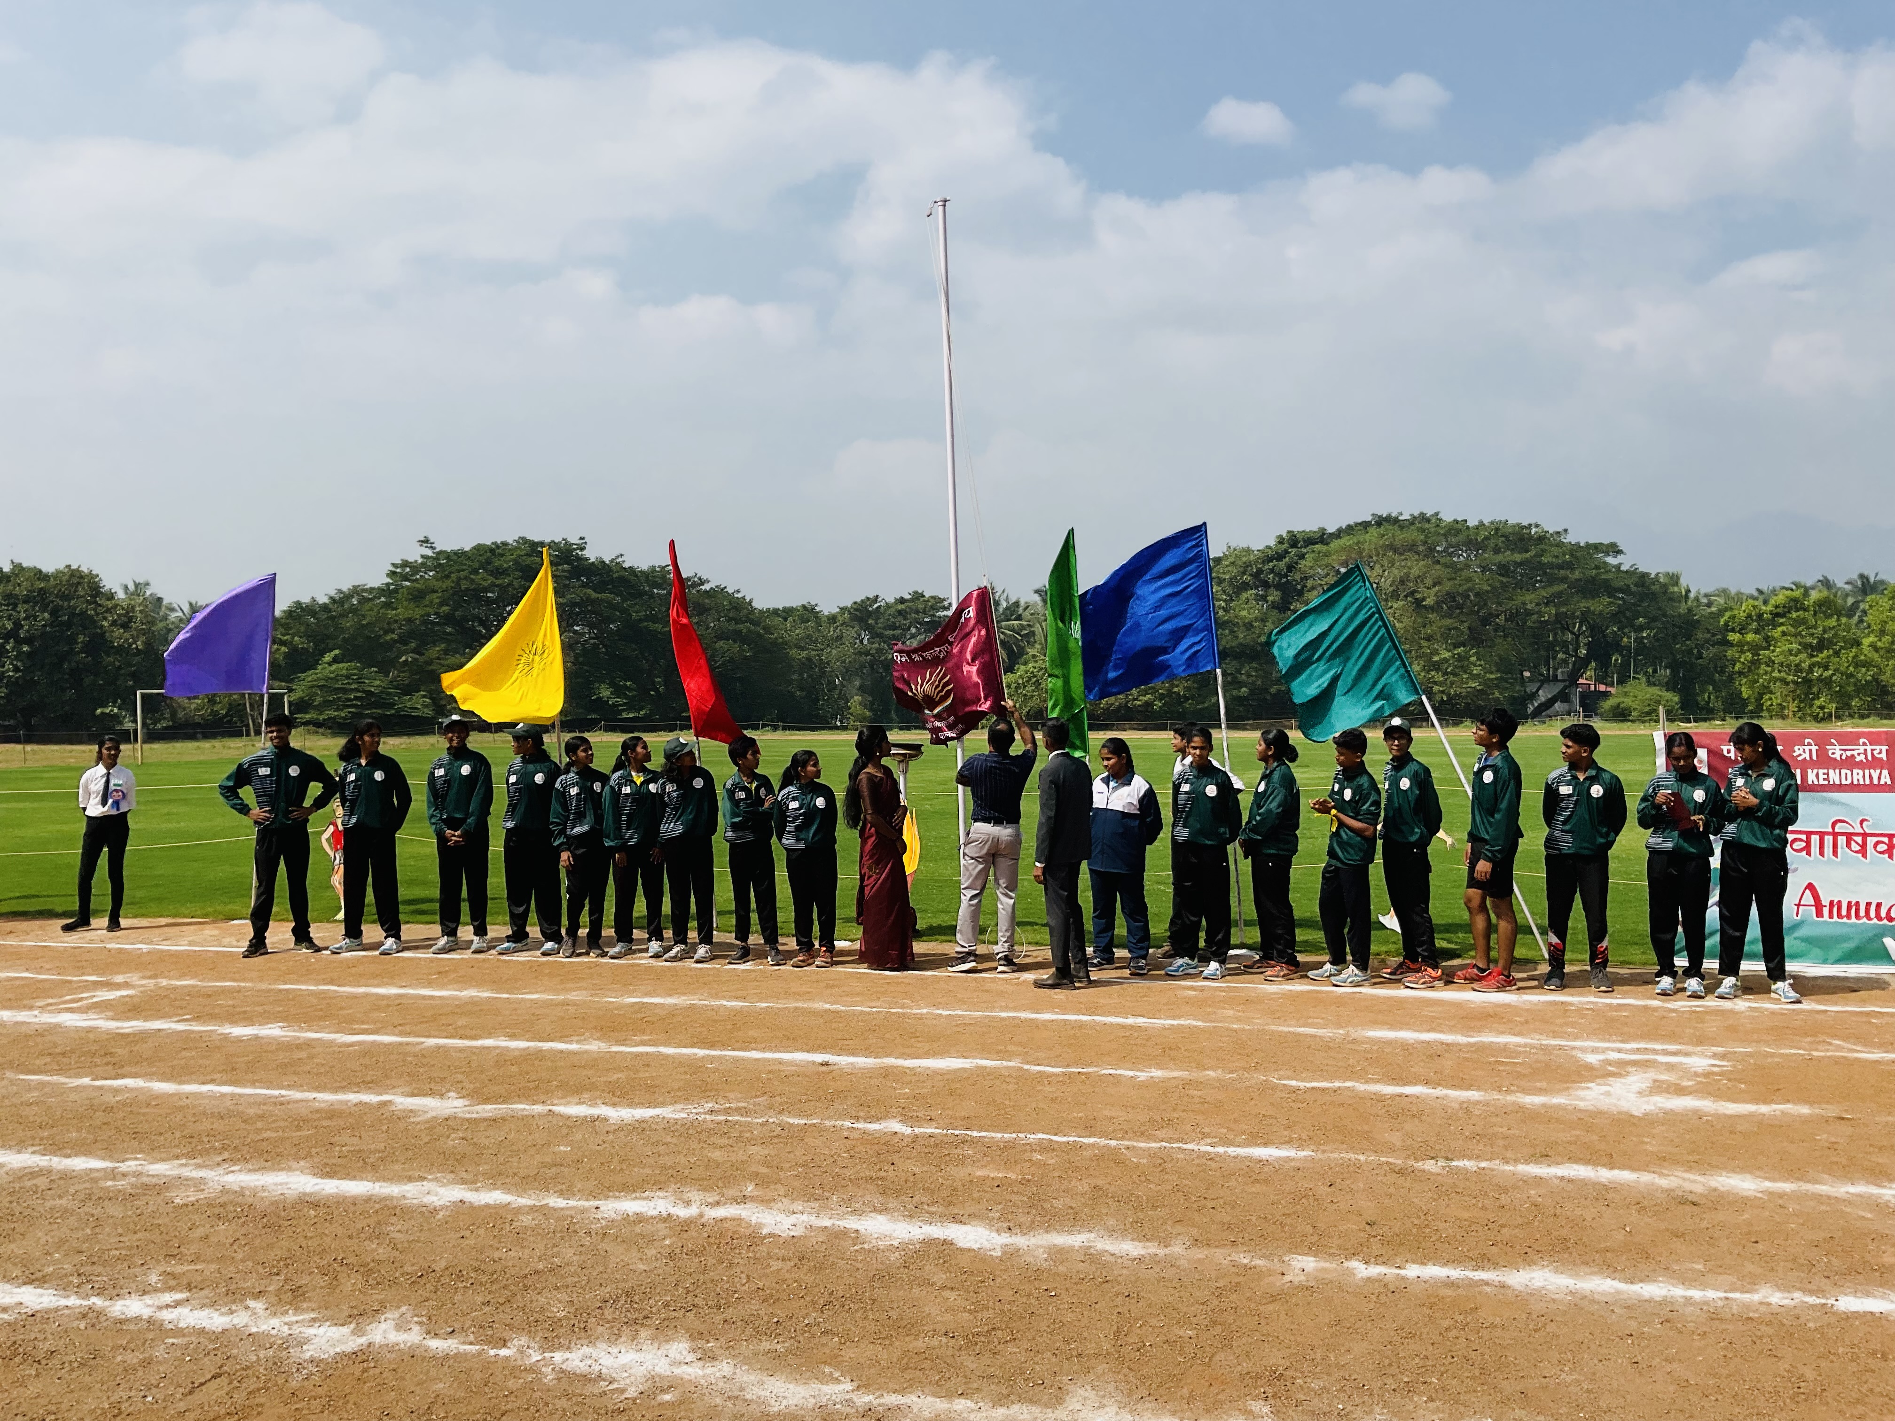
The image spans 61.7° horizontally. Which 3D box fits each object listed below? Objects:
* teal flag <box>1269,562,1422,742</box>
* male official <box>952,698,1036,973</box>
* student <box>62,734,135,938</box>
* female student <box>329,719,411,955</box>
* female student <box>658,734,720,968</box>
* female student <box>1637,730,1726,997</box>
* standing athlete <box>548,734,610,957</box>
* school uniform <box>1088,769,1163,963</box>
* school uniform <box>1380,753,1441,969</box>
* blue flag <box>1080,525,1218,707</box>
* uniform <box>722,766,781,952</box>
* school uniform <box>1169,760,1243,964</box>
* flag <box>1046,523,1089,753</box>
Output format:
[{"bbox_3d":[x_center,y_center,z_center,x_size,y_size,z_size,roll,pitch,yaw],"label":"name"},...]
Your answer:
[{"bbox_3d":[2.600,-0.367,10.500,0.770,1.020,0.200,-24,0,5],"label":"teal flag"},{"bbox_3d":[0.313,0.827,10.500,0.540,1.810,0.420,-1,0,-5],"label":"male official"},{"bbox_3d":[-6.885,0.988,12.885,0.520,1.579,0.340,-1,0,-12],"label":"student"},{"bbox_3d":[-4.177,0.900,11.499,0.500,1.682,0.350,-1,0,5],"label":"female student"},{"bbox_3d":[-1.803,0.959,11.050,0.430,1.557,0.300,0,0,-1],"label":"female student"},{"bbox_3d":[4.344,0.907,9.400,0.510,1.580,0.360,-1,0,29],"label":"female student"},{"bbox_3d":[-2.607,0.950,11.250,0.400,1.554,0.290,0,0,-22],"label":"standing athlete"},{"bbox_3d":[1.180,1.028,10.500,0.460,1.283,0.310,0,0,19],"label":"school uniform"},{"bbox_3d":[2.899,0.940,9.930,0.280,1.330,0.420,-1,0,-34],"label":"school uniform"},{"bbox_3d":[1.433,-0.690,11.300,1.030,1.270,0.350,-1,0,0],"label":"blue flag"},{"bbox_3d":[-1.364,1.026,11.000,0.380,1.241,0.270,0,0,-25],"label":"uniform"},{"bbox_3d":[1.670,0.981,10.264,0.440,1.321,0.280,0,0,30],"label":"school uniform"},{"bbox_3d":[0.884,-0.496,11.700,0.320,1.702,0.400,0,0,6],"label":"flag"}]

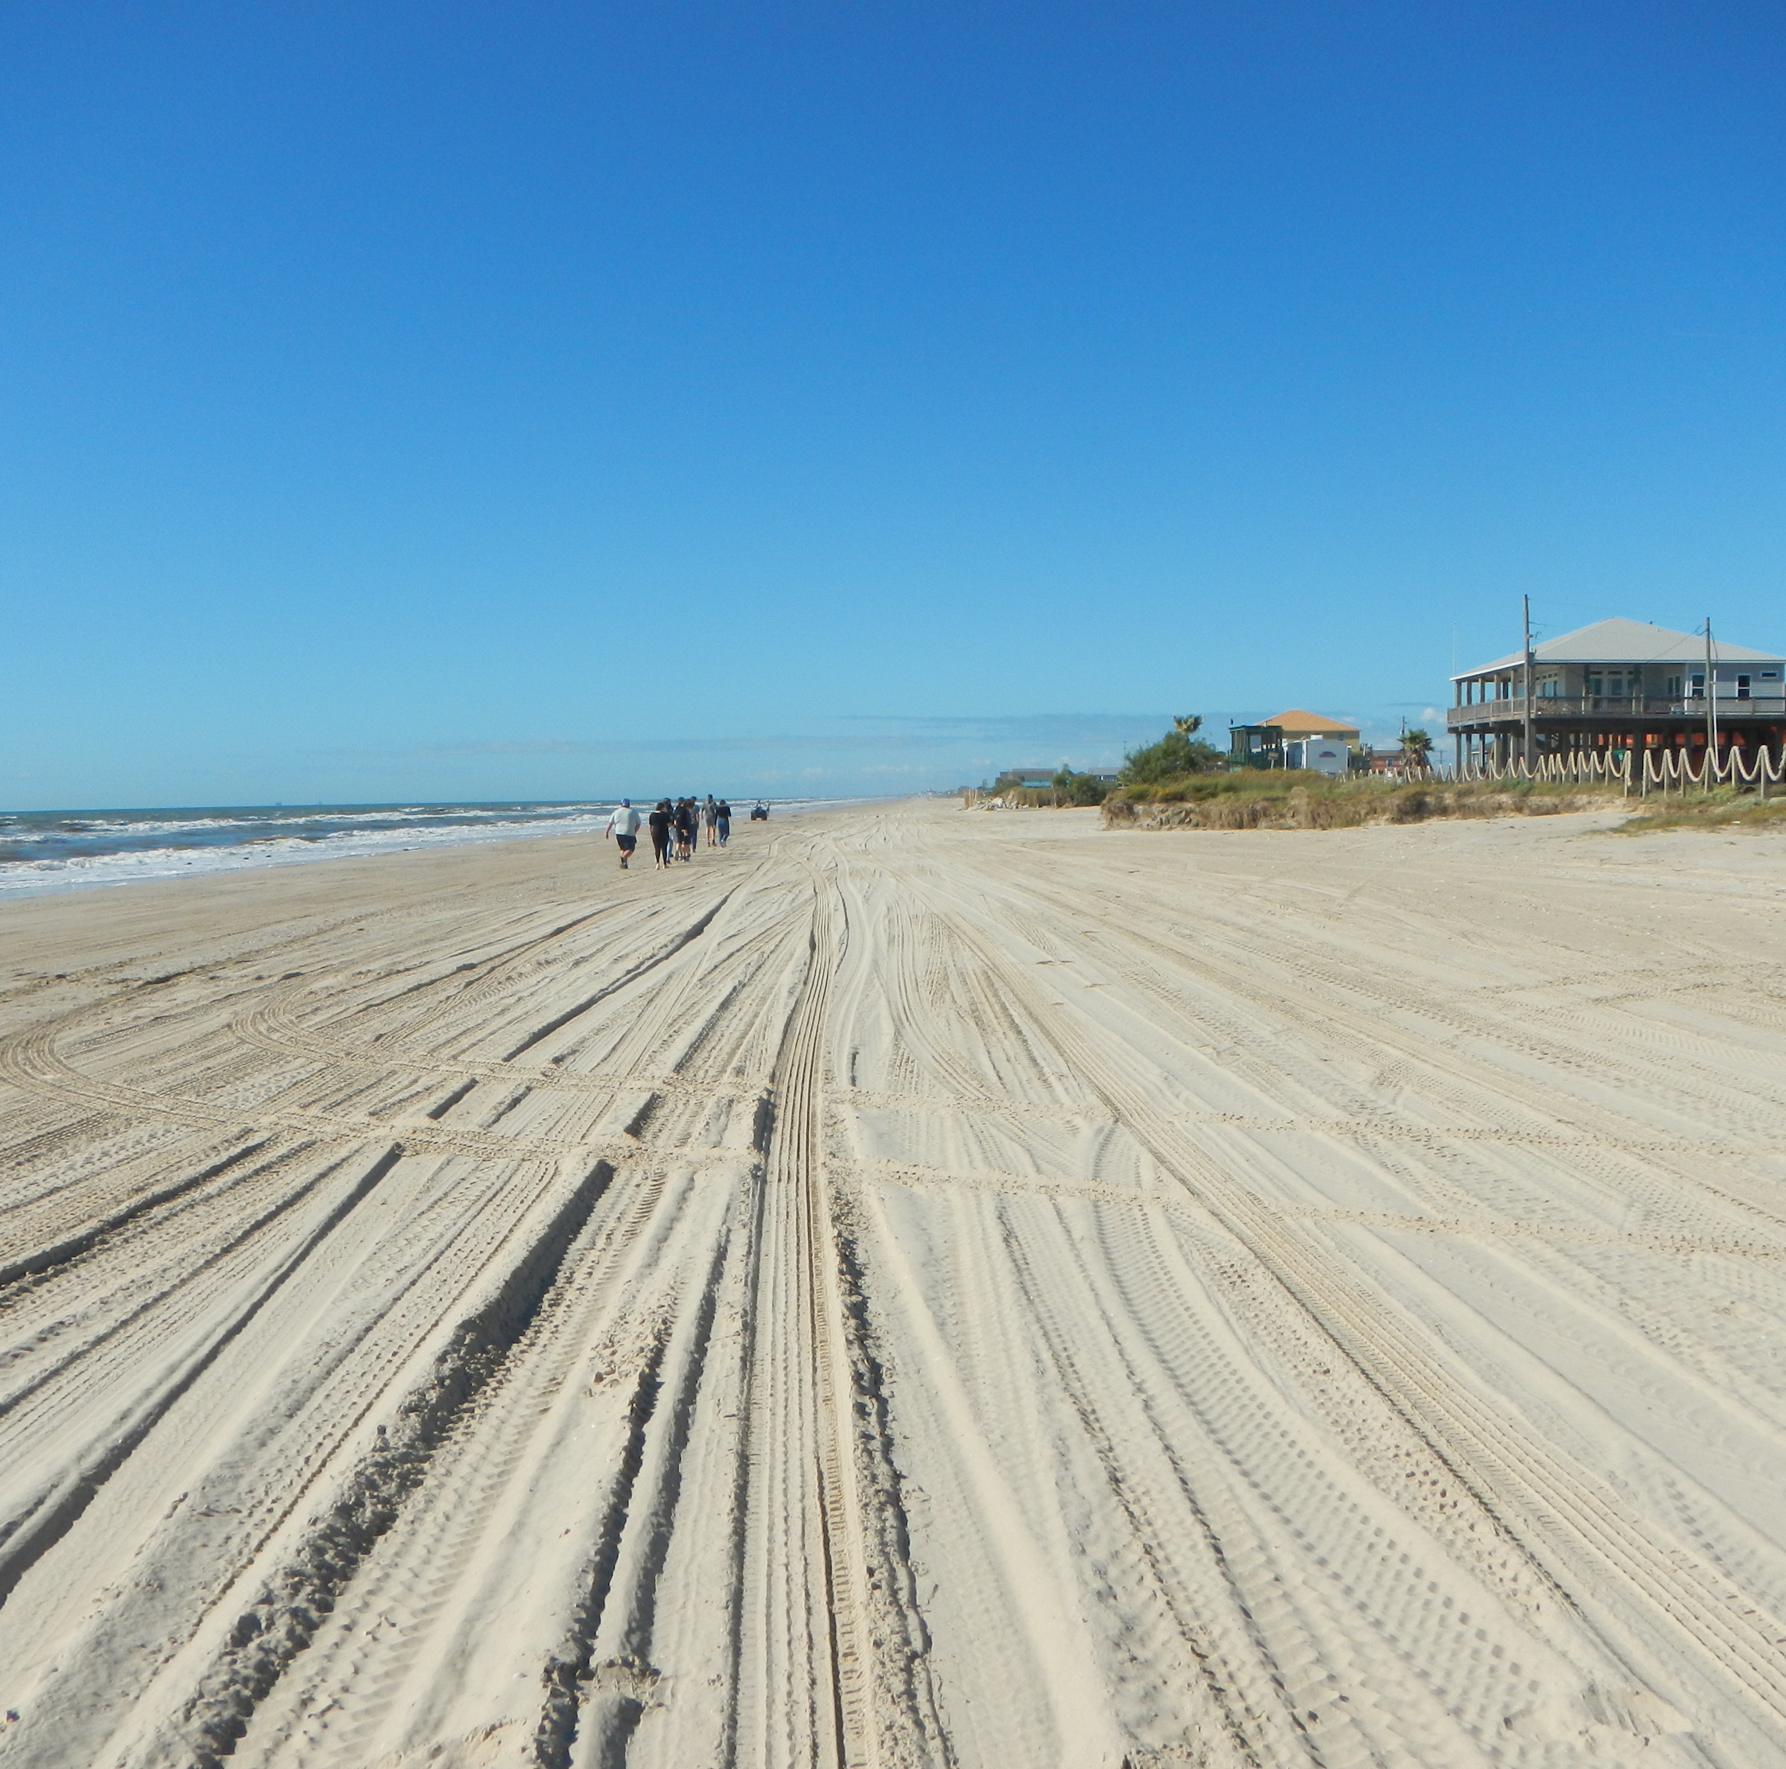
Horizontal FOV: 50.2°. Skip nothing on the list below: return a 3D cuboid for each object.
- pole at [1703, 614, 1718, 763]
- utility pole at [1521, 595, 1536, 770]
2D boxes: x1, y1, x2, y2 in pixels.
[{"bbox_3d":[38.590,-8.520,90.000,0.270,8.300,0.270,-1,3,0],"label":"pole"},{"bbox_3d":[31.280,-9.440,94.000,0.300,9.700,0.300,-1,3,0],"label":"utility pole"}]

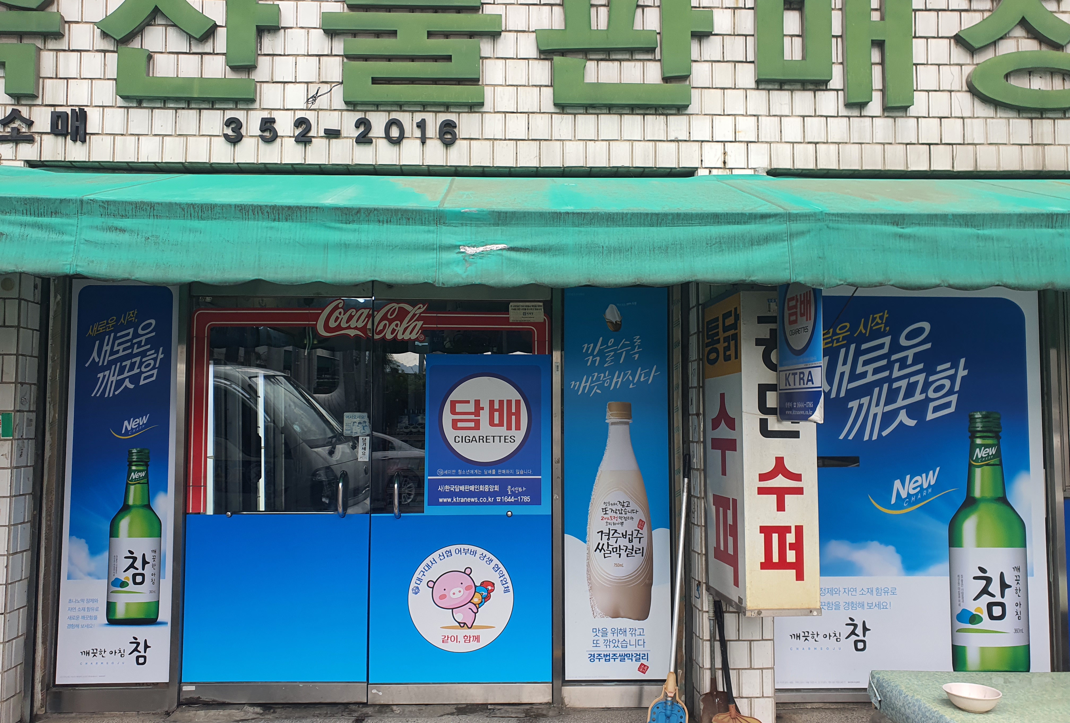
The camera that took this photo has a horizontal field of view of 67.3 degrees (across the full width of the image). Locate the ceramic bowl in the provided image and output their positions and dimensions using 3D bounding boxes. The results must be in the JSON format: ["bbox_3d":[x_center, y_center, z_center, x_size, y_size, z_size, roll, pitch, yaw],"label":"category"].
[{"bbox_3d":[1.196,0.928,2.199,0.143,0.049,0.143,0,-3,0],"label":"ceramic bowl"}]

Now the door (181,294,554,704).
[{"bbox_3d":[-0.804,0.632,3.953,1.780,2.040,0.060,0,-3,-2],"label":"door"}]

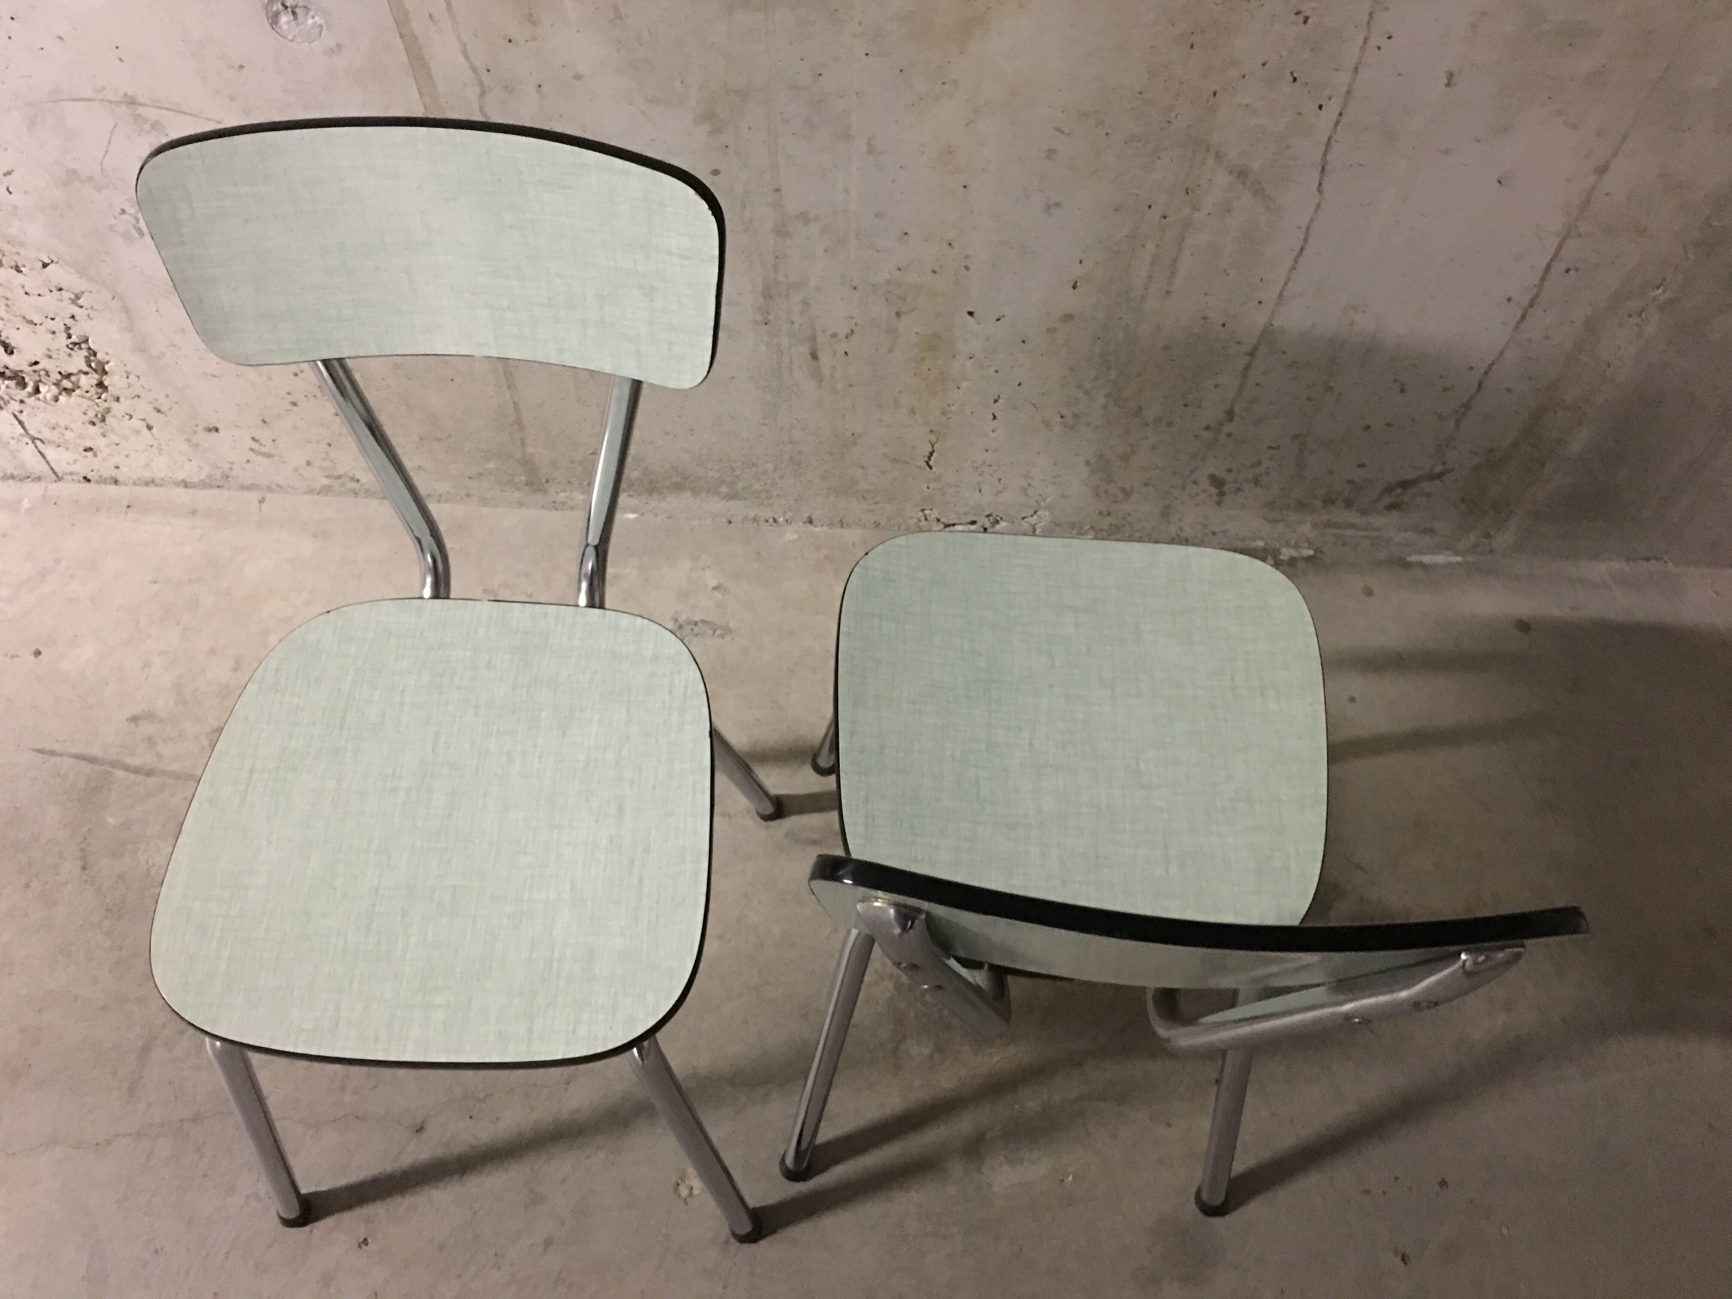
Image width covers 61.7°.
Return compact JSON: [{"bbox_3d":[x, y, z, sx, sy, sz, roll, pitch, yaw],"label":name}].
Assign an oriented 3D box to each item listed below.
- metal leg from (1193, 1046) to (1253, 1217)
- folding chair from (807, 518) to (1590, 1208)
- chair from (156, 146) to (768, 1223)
[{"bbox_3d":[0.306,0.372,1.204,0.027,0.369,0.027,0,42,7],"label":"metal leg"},{"bbox_3d":[0.152,0.131,1.082,0.430,0.807,0.507,4,58,1],"label":"folding chair"},{"bbox_3d":[-0.285,0.101,1.086,0.430,0.807,0.507,3,58,0],"label":"chair"}]

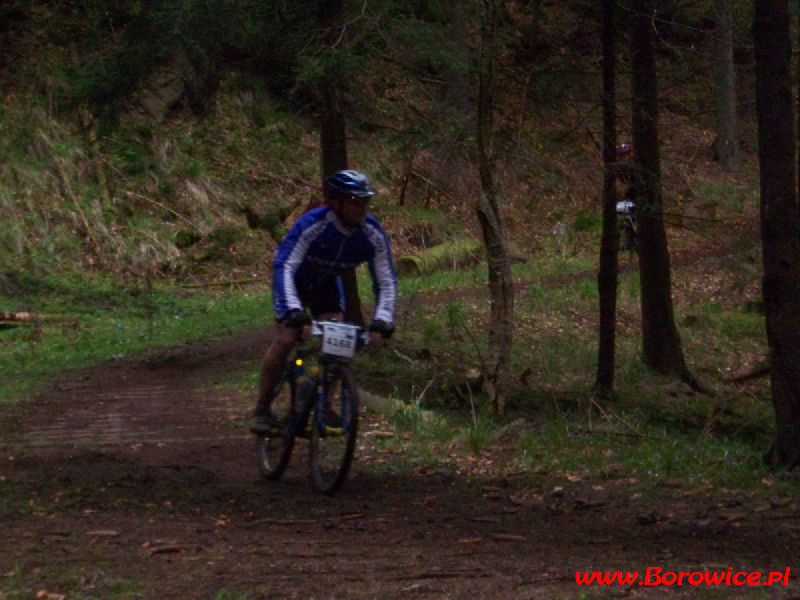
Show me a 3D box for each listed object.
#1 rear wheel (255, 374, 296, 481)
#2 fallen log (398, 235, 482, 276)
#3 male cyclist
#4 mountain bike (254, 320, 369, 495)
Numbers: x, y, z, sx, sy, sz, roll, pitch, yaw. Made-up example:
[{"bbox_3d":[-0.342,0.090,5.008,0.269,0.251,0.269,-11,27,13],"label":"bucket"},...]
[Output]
[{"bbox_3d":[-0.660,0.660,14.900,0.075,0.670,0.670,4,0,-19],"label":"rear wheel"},{"bbox_3d":[0.675,-0.580,37.300,0.340,0.340,2.830,0,5,23],"label":"fallen log"},{"bbox_3d":[-0.430,0.016,14.430,0.650,1.400,0.920,2,0,-19],"label":"male cyclist"},{"bbox_3d":[-0.465,0.525,14.400,0.600,0.970,1.700,4,0,-19],"label":"mountain bike"}]

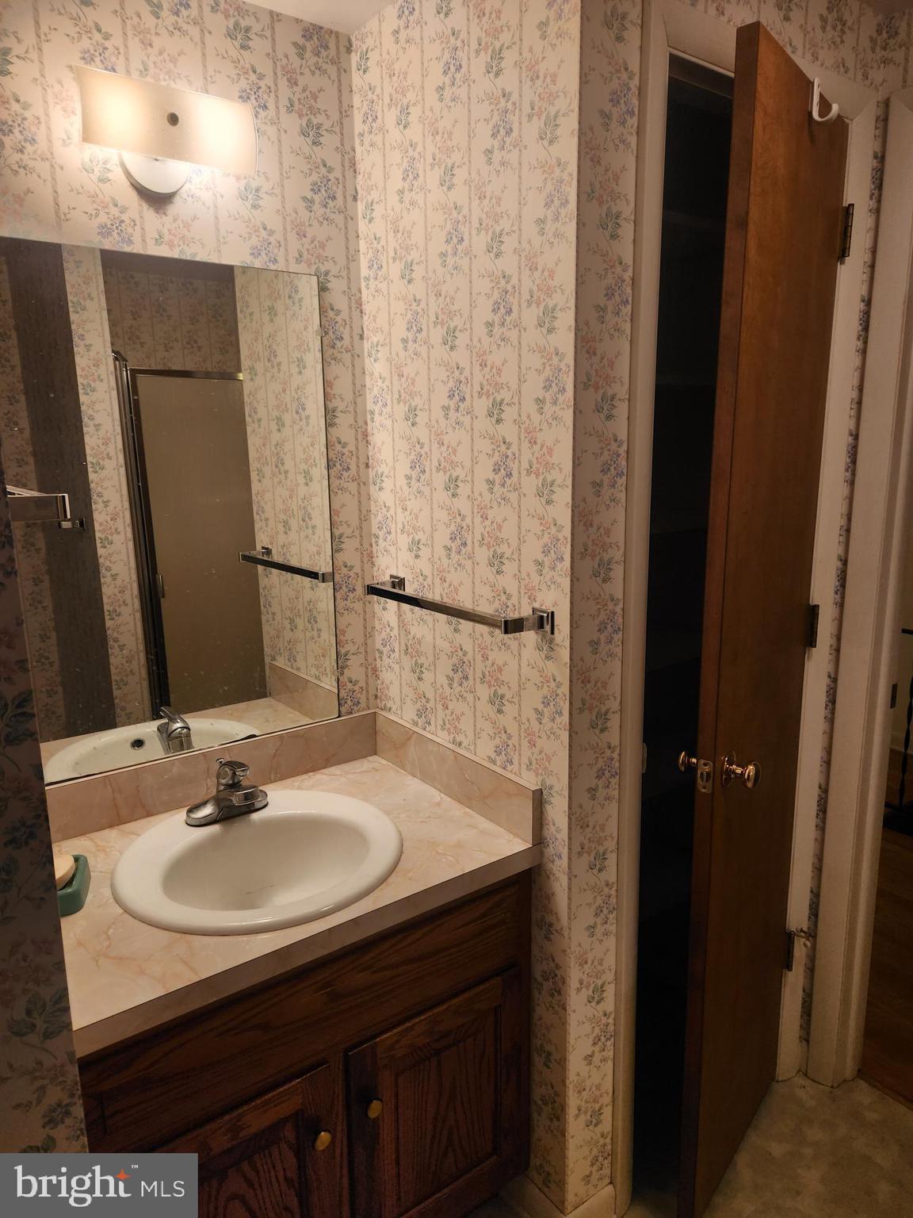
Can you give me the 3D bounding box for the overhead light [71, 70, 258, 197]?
[{"bbox_3d":[-0.484,-0.771,1.345,0.280,0.146,0.117,-9,14,-35],"label":"overhead light"}]

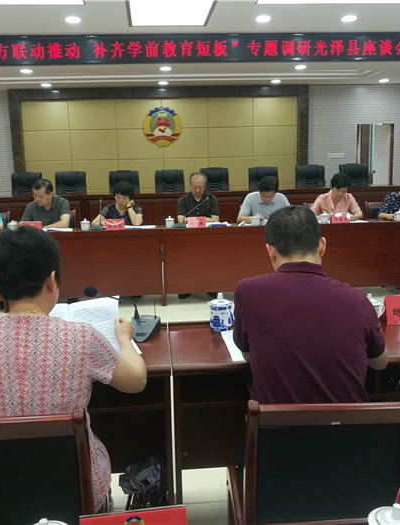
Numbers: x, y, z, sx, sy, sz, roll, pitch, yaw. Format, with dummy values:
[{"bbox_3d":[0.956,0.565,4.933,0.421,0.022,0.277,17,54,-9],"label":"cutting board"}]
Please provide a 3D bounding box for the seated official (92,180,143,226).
[{"bbox_3d":[-0.849,-0.253,5.771,0.500,1.220,0.680,-2,11,-4],"label":"seated official"}]

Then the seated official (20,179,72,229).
[{"bbox_3d":[-1.582,-0.243,5.723,0.500,1.250,0.680,1,11,10],"label":"seated official"}]

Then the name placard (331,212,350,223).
[{"bbox_3d":[1.388,-0.443,5.398,0.180,0.100,0.090,-2,11,-4],"label":"name placard"}]

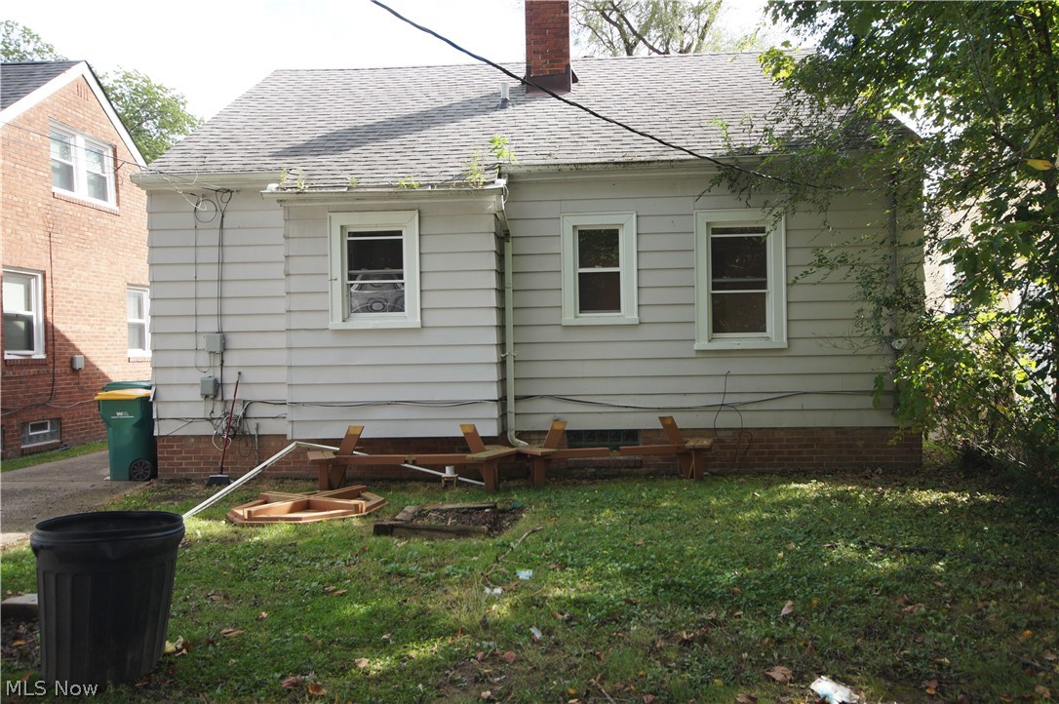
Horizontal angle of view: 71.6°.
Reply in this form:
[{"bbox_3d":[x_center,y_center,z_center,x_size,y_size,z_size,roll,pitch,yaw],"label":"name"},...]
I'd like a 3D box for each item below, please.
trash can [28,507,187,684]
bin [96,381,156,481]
[{"bbox_3d":[-2.000,1.144,3.491,0.655,0.690,0.655,1,-3,0],"label":"trash can"},{"bbox_3d":[-4.820,0.995,9.070,0.740,1.060,0.630,-1,1,3],"label":"bin"}]

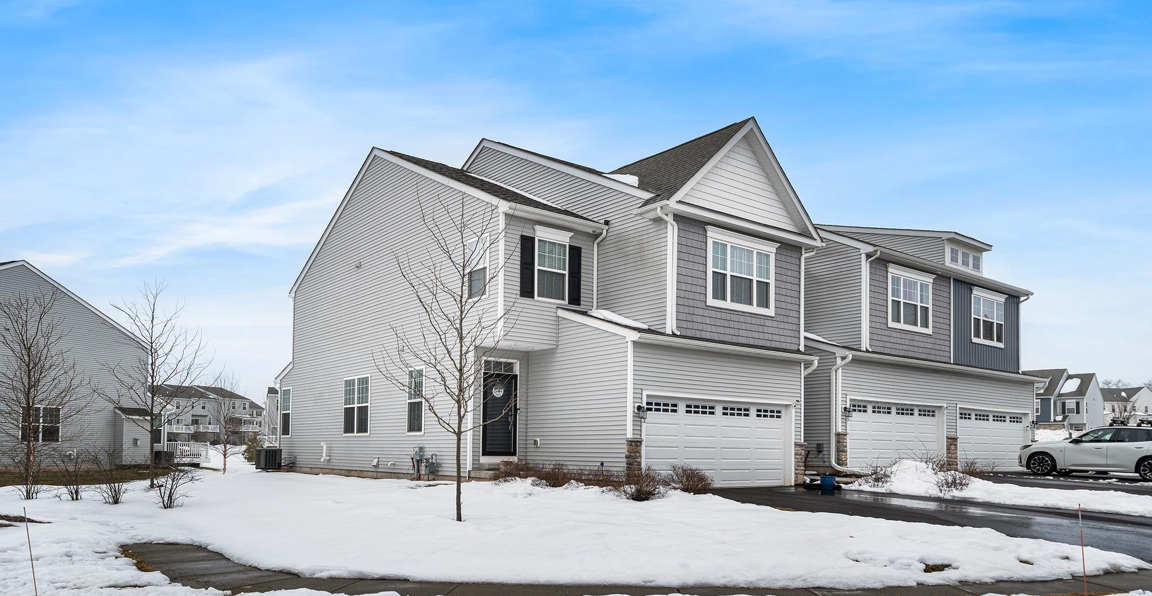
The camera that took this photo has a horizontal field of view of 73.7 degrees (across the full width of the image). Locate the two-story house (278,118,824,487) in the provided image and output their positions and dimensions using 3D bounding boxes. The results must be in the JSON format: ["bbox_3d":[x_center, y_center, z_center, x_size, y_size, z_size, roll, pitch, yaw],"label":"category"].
[{"bbox_3d":[-2.338,0.592,23.756,7.906,9.963,17.454,8,-13,-37],"label":"two-story house"}]

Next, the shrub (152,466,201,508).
[{"bbox_3d":[-7.342,3.473,14.063,0.857,0.721,0.857,0,-10,0],"label":"shrub"}]

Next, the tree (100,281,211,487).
[{"bbox_3d":[-9.760,1.937,17.815,2.484,4.778,2.484,0,-10,0],"label":"tree"}]

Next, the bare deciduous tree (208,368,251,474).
[{"bbox_3d":[-11.623,4.117,25.595,1.410,3.403,1.410,0,-10,0],"label":"bare deciduous tree"}]

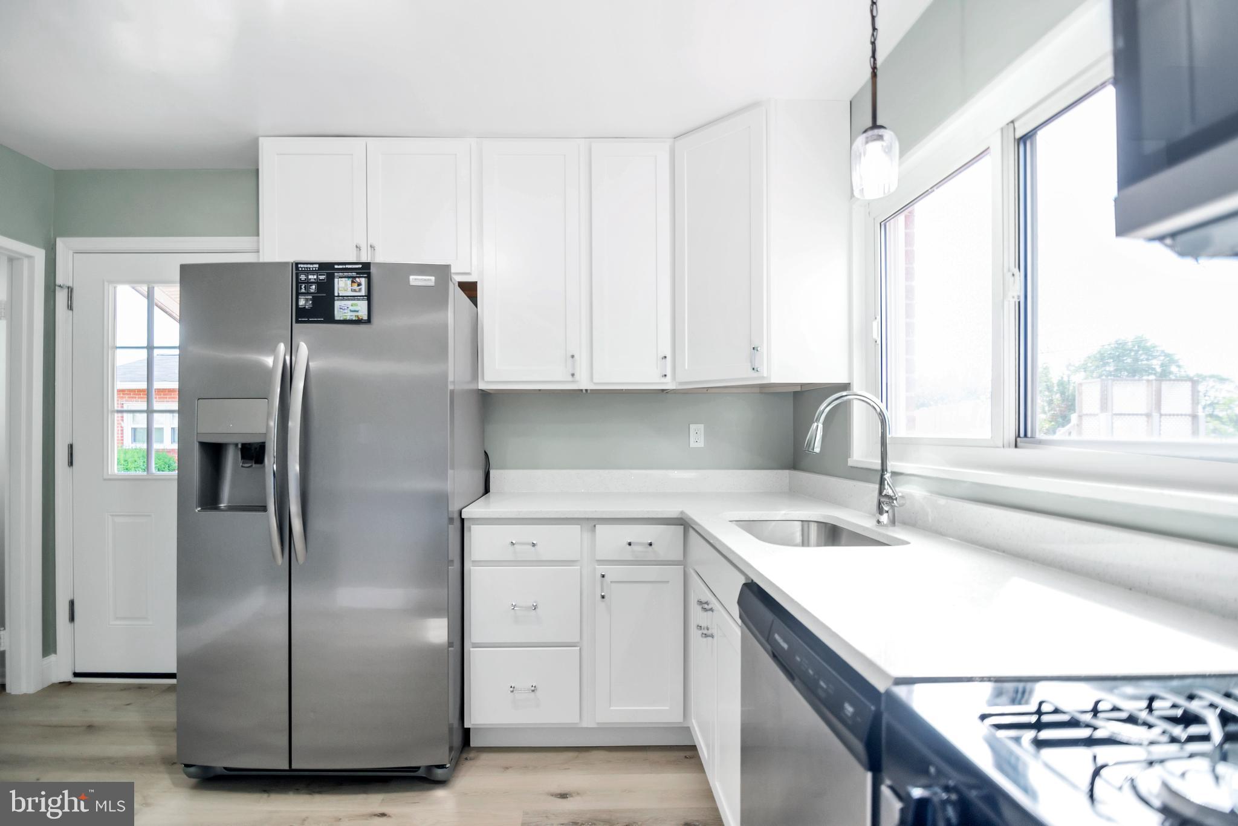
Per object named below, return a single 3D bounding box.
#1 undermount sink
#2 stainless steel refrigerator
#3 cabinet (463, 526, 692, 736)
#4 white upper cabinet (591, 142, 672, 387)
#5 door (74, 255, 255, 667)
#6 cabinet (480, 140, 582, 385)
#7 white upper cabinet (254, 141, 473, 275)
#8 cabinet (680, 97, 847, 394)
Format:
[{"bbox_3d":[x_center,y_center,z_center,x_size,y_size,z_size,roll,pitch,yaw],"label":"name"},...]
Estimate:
[{"bbox_3d":[0.575,0.485,1.740,0.410,0.210,0.630,0,-1,1],"label":"undermount sink"},{"bbox_3d":[-1.020,0.385,2.150,0.920,1.775,0.780,0,-1,-1],"label":"stainless steel refrigerator"},{"bbox_3d":[-0.163,0.840,2.345,0.835,0.875,0.620,0,-1,-1],"label":"cabinet"},{"bbox_3d":[0.043,-0.631,2.502,0.375,1.060,0.325,0,-1,-1],"label":"white upper cabinet"},{"bbox_3d":[-2.205,0.250,2.685,0.900,2.035,0.050,0,-1,-1],"label":"door"},{"bbox_3d":[-0.375,-0.632,2.502,0.445,1.060,0.325,0,-1,-1],"label":"cabinet"},{"bbox_3d":[-1.067,-0.863,2.502,0.925,0.610,0.325,0,-1,-1],"label":"white upper cabinet"},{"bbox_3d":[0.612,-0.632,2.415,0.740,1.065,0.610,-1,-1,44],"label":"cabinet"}]

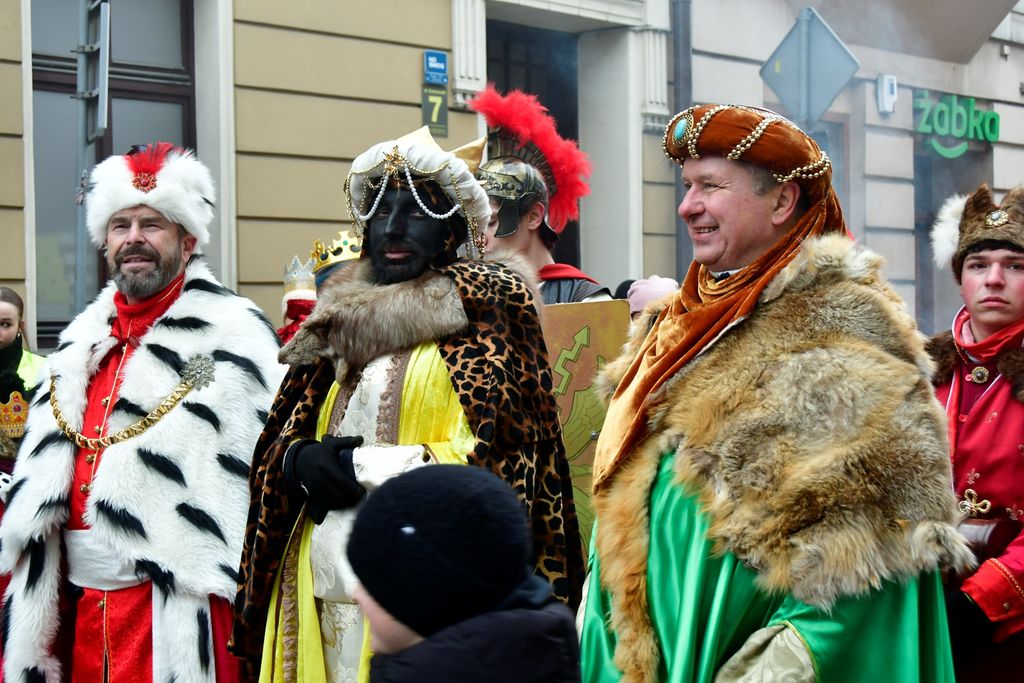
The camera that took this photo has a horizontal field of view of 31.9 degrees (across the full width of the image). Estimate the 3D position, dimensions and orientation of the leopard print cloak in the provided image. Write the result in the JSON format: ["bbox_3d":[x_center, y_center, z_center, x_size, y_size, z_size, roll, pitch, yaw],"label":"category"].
[{"bbox_3d":[-0.205,0.300,3.400,0.620,0.940,0.430,0,1,32],"label":"leopard print cloak"}]

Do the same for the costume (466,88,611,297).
[{"bbox_3d":[0.050,0.410,4.350,0.560,2.000,0.440,0,1,37],"label":"costume"}]

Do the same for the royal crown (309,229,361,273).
[{"bbox_3d":[-0.374,-0.211,4.200,0.190,0.080,0.190,-7,-11,8],"label":"royal crown"}]

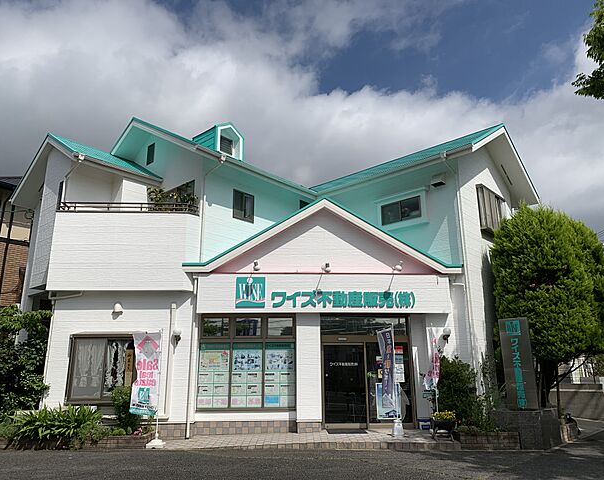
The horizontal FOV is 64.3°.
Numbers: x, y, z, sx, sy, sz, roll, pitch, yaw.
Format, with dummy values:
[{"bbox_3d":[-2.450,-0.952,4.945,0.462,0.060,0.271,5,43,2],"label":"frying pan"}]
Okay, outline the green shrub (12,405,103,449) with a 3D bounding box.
[{"bbox_3d":[-5.396,4.124,10.630,1.850,0.920,0.750,0,-16,-3],"label":"green shrub"}]

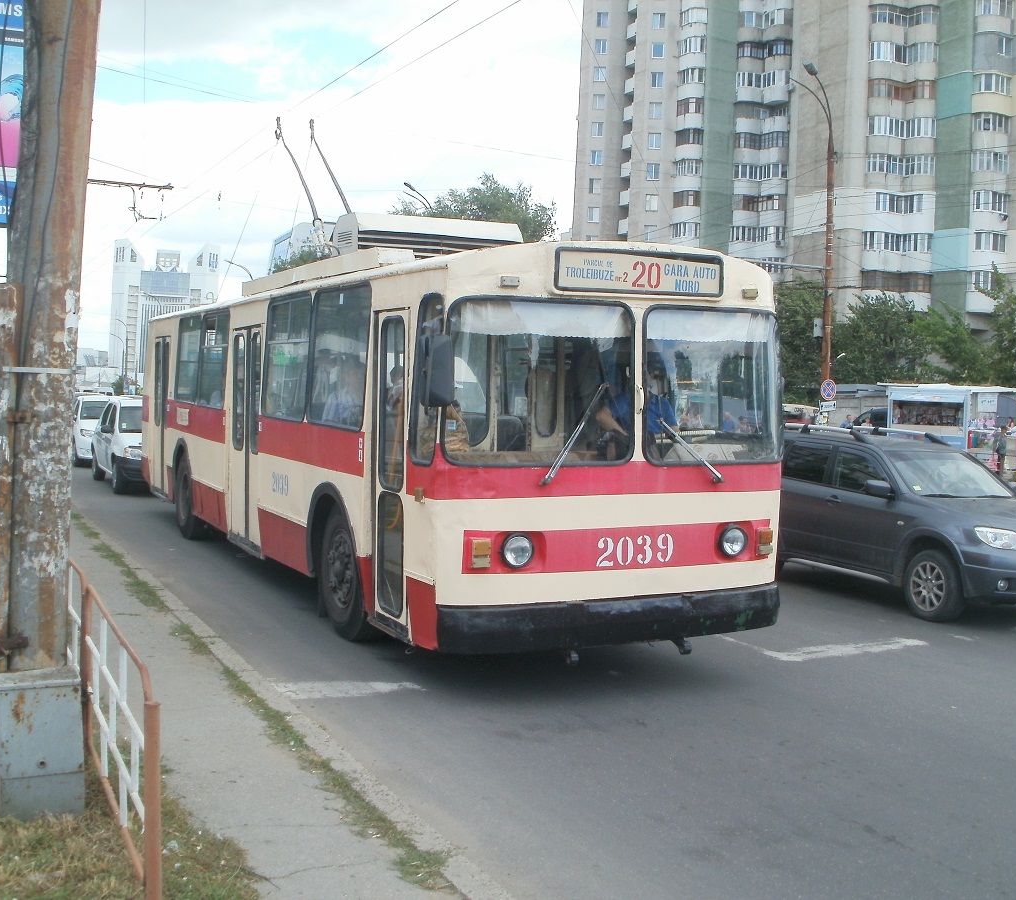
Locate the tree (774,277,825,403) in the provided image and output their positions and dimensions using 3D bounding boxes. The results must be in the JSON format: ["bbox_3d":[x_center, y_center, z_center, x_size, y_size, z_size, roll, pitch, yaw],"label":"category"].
[{"bbox_3d":[13.408,-4.624,58.000,4.400,6.900,4.400,2,2,0],"label":"tree"}]

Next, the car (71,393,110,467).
[{"bbox_3d":[-8.772,-0.550,27.371,1.750,1.500,4.250,0,4,-25],"label":"car"}]

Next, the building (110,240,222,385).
[{"bbox_3d":[-151.869,-60.258,555.000,46.000,63.000,26.000,2,2,-12],"label":"building"}]

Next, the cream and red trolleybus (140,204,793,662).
[{"bbox_3d":[-1.661,-0.495,12.944,2.520,3.380,11.750,0,4,-25],"label":"cream and red trolleybus"}]

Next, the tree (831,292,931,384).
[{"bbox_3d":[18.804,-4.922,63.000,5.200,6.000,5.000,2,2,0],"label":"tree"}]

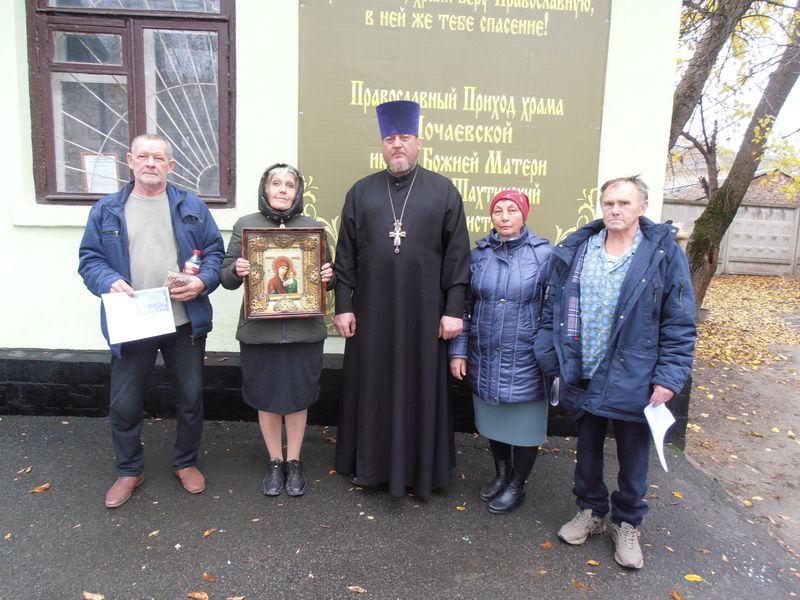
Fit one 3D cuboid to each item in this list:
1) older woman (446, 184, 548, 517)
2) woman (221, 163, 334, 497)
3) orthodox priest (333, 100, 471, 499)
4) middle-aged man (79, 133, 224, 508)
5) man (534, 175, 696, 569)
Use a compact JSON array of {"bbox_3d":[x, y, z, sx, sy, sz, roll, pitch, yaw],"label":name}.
[{"bbox_3d":[0.524,0.247,2.739,0.480,1.534,0.360,6,8,28],"label":"older woman"},{"bbox_3d":[-0.561,0.148,2.691,0.550,1.592,0.420,0,7,-10],"label":"woman"},{"bbox_3d":[-0.007,0.008,2.771,0.670,1.926,0.420,2,7,0],"label":"orthodox priest"},{"bbox_3d":[-1.151,0.080,2.583,0.620,1.672,0.430,0,8,-13],"label":"middle-aged man"},{"bbox_3d":[0.922,0.287,2.378,0.620,1.599,0.420,6,9,30],"label":"man"}]

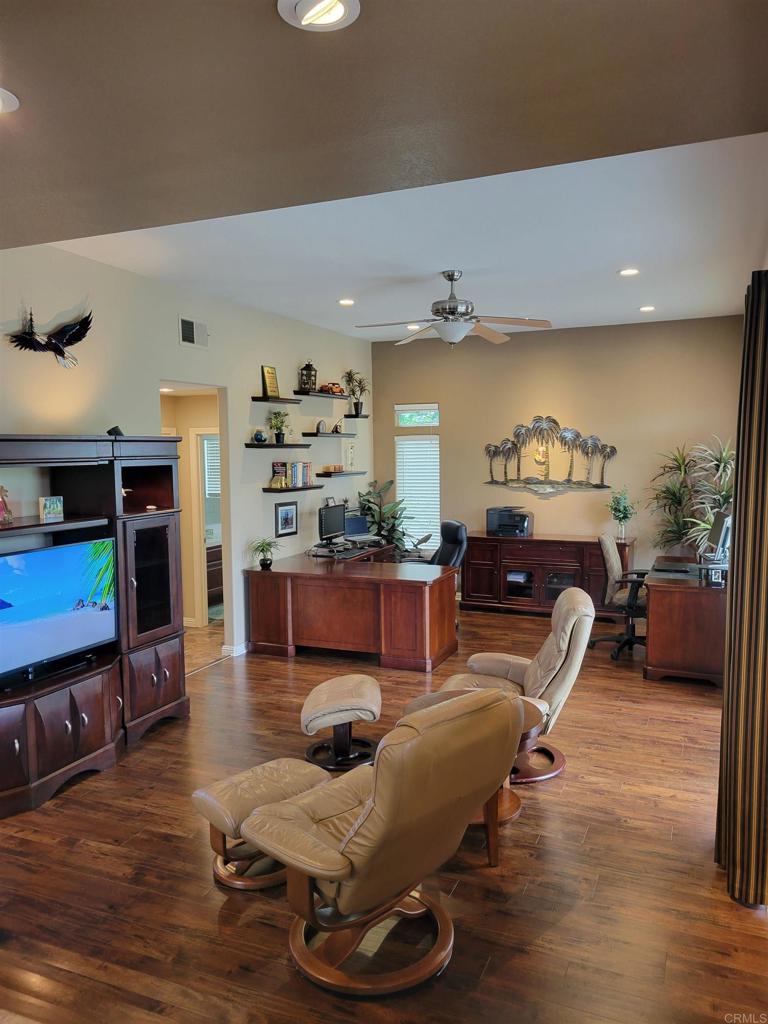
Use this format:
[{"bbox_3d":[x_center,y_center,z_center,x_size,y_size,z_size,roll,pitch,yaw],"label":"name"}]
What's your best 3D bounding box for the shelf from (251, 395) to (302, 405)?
[{"bbox_3d":[-1.007,-1.062,7.364,0.200,0.045,0.630,2,5,23],"label":"shelf"}]

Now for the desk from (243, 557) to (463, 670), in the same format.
[{"bbox_3d":[-0.274,0.899,6.977,1.780,0.755,0.790,2,5,23],"label":"desk"}]

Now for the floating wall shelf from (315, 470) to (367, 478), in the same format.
[{"bbox_3d":[-0.464,-0.426,8.748,0.195,0.044,0.914,1,5,23],"label":"floating wall shelf"}]

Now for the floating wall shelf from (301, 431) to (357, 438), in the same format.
[{"bbox_3d":[-0.580,-0.837,8.457,0.195,0.044,0.920,1,5,23],"label":"floating wall shelf"}]

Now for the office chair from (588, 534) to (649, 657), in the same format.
[{"bbox_3d":[2.230,0.732,6.950,0.660,1.050,0.640,1,5,11],"label":"office chair"}]

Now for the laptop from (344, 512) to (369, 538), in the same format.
[{"bbox_3d":[-0.239,0.185,8.789,0.355,0.264,0.272,-5,7,-41],"label":"laptop"}]

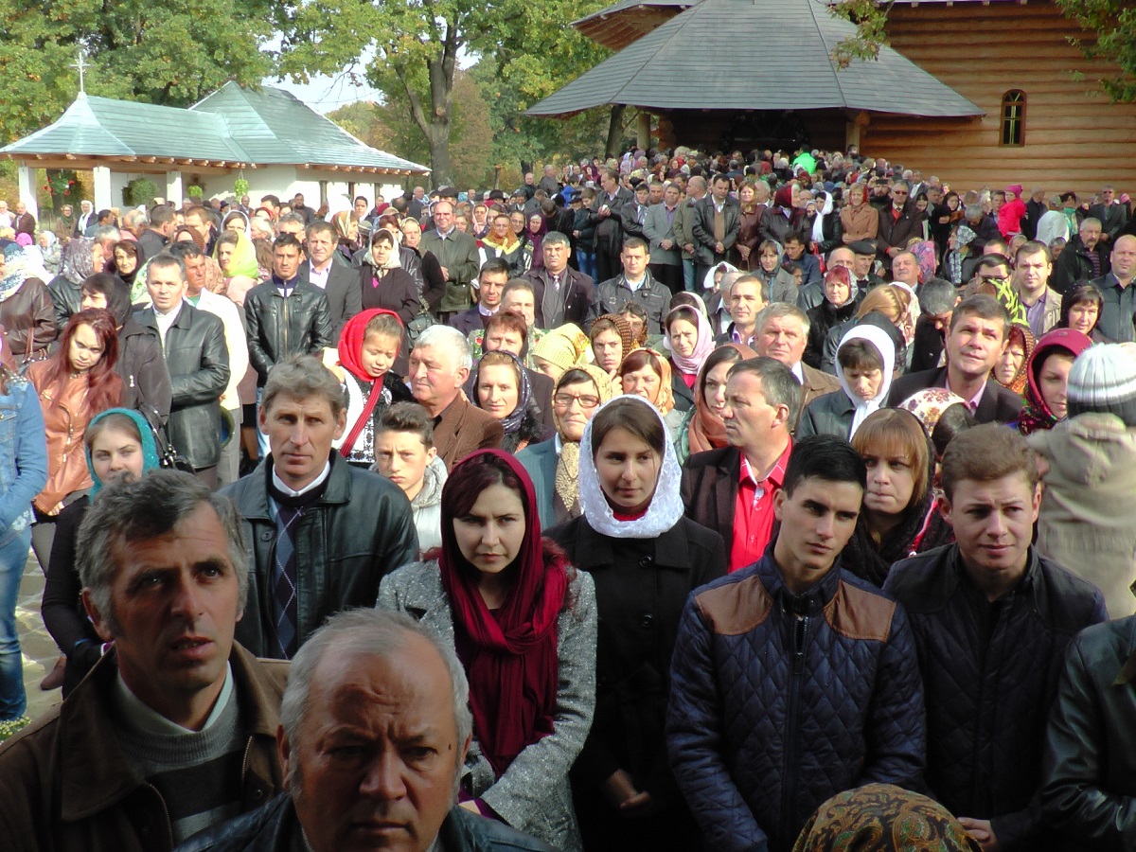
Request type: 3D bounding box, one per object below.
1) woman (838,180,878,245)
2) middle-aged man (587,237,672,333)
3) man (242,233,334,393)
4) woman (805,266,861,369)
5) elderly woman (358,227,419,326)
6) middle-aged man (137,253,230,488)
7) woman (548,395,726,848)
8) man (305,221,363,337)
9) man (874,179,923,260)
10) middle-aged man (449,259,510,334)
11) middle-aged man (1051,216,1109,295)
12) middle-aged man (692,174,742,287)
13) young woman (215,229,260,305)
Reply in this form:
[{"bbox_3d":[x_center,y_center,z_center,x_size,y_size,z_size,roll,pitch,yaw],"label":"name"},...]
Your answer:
[{"bbox_3d":[3.113,-1.795,13.127,0.460,1.630,0.310,3,9,14],"label":"woman"},{"bbox_3d":[0.365,-0.268,7.487,0.540,1.760,0.330,1,9,3],"label":"middle-aged man"},{"bbox_3d":[-1.536,-0.191,6.786,0.520,1.740,0.330,-2,9,-11],"label":"man"},{"bbox_3d":[1.664,-0.186,7.568,0.460,1.620,0.310,6,14,27],"label":"woman"},{"bbox_3d":[-1.233,-0.531,8.370,0.480,1.640,0.320,1,12,4],"label":"elderly woman"},{"bbox_3d":[-1.773,0.087,5.637,0.510,1.760,0.350,0,9,-2],"label":"middle-aged man"},{"bbox_3d":[0.153,0.751,2.854,0.450,1.670,0.310,1,12,3],"label":"woman"},{"bbox_3d":[-1.504,-0.427,7.782,0.500,1.750,0.320,3,12,13],"label":"man"},{"bbox_3d":[3.531,-1.746,13.036,0.540,1.750,0.340,3,9,14],"label":"man"},{"bbox_3d":[-0.450,-0.006,6.386,0.510,1.740,0.320,0,9,-1],"label":"middle-aged man"},{"bbox_3d":[4.222,-0.848,10.035,0.540,1.730,0.350,1,9,6],"label":"middle-aged man"},{"bbox_3d":[1.596,-1.814,13.082,0.540,1.750,0.340,1,12,4],"label":"middle-aged man"},{"bbox_3d":[-2.048,-0.403,7.628,0.460,1.640,0.310,3,9,17],"label":"young woman"}]

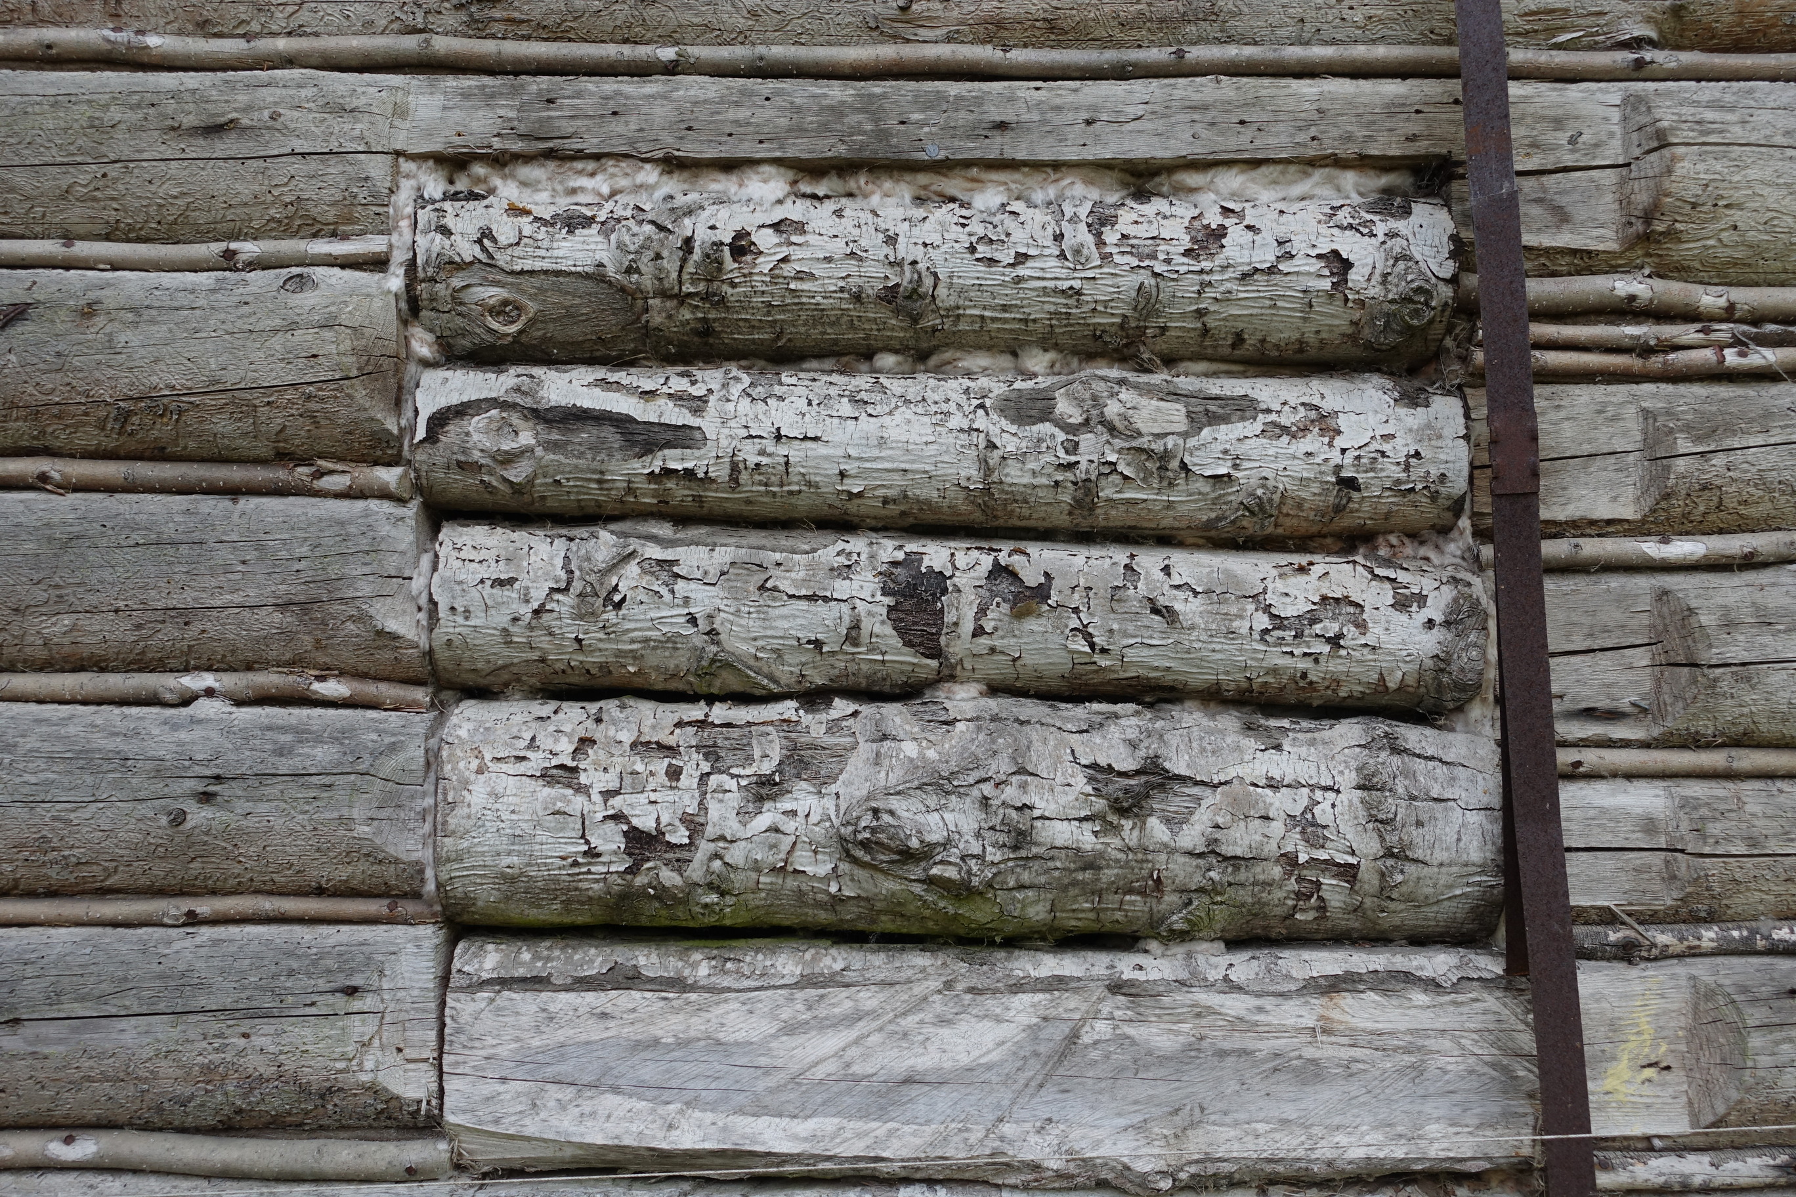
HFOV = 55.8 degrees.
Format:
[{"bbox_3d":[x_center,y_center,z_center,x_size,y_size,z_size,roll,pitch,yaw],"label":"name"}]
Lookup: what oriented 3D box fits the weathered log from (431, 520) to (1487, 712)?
[{"bbox_3d":[0.058,0.020,1.616,1.006,0.158,0.158,1,-3,0],"label":"weathered log"}]

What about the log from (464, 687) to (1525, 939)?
[{"bbox_3d":[0.068,0.213,1.616,1.012,0.217,0.217,1,-3,0],"label":"log"}]

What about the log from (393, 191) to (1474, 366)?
[{"bbox_3d":[0.037,-0.305,1.633,1.002,0.164,0.164,1,-3,0],"label":"log"}]

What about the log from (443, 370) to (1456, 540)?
[{"bbox_3d":[0.042,-0.139,1.621,1.008,0.153,0.153,1,-3,0],"label":"log"}]

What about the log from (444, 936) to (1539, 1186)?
[{"bbox_3d":[0.087,0.425,1.556,1.004,0.210,0.130,1,-3,0],"label":"log"}]

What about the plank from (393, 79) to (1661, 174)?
[{"bbox_3d":[0.109,-0.443,1.580,1.140,0.079,0.080,1,-3,0],"label":"plank"}]

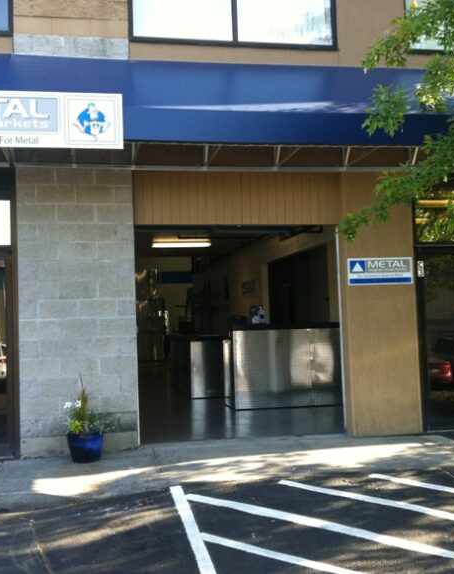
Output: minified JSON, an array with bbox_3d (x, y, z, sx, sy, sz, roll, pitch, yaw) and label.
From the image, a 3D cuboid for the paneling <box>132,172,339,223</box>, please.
[{"bbox_3d":[0.133,-1.004,8.744,2.360,0.650,0.100,-1,-3,-12],"label":"paneling"}]

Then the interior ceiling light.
[{"bbox_3d":[-0.939,-0.919,16.230,1.230,0.130,0.260,-1,-3,-12],"label":"interior ceiling light"}]

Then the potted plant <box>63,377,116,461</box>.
[{"bbox_3d":[-1.375,1.276,7.717,0.510,0.880,0.450,-1,-3,-12],"label":"potted plant"}]

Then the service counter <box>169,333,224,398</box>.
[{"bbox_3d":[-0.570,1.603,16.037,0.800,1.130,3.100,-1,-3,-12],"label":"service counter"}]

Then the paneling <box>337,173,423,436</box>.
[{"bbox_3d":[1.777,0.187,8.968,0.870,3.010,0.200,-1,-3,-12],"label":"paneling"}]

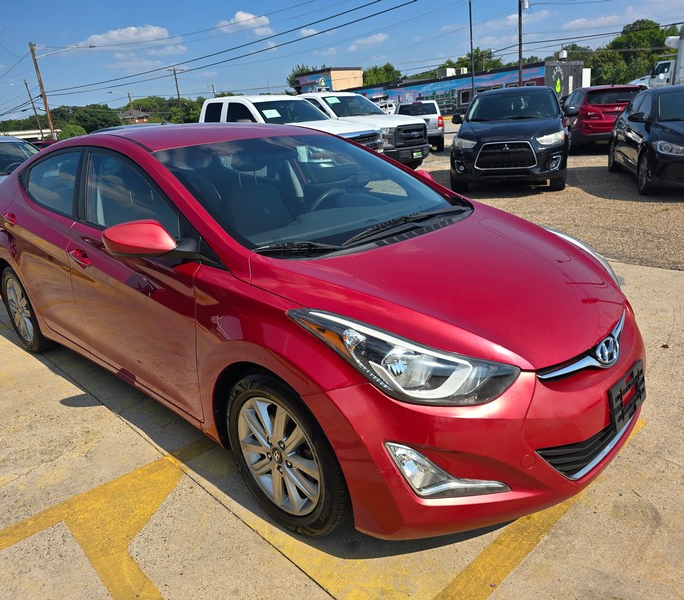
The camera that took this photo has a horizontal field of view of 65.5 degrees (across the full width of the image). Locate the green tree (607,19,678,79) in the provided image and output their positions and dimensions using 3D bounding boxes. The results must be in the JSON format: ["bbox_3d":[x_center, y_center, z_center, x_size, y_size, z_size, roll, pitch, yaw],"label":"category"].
[{"bbox_3d":[27.431,-21.363,49.386,7.500,8.600,7.500,6,21,27],"label":"green tree"}]

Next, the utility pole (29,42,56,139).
[{"bbox_3d":[-25.024,-16.272,45.138,0.320,10.051,0.320,-13,20,-25],"label":"utility pole"}]

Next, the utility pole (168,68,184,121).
[{"bbox_3d":[-21.437,-25.078,70.775,2.200,10.380,0.350,-9,18,-14],"label":"utility pole"}]

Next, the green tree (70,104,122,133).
[{"bbox_3d":[-34.552,-24.377,76.096,7.800,6.800,7.800,-12,20,-21],"label":"green tree"}]

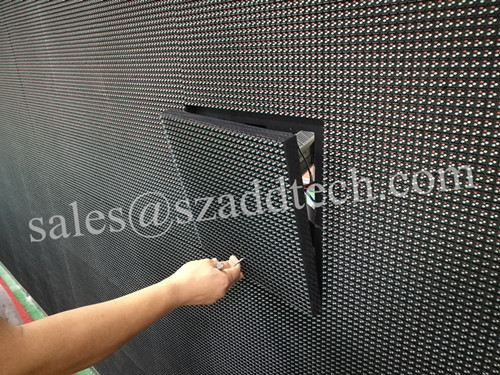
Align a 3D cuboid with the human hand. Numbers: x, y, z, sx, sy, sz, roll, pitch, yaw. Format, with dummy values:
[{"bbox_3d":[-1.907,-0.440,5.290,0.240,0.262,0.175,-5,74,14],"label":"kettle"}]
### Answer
[{"bbox_3d":[-0.079,0.171,0.710,0.147,0.075,0.077,-11,21,-37],"label":"human hand"}]

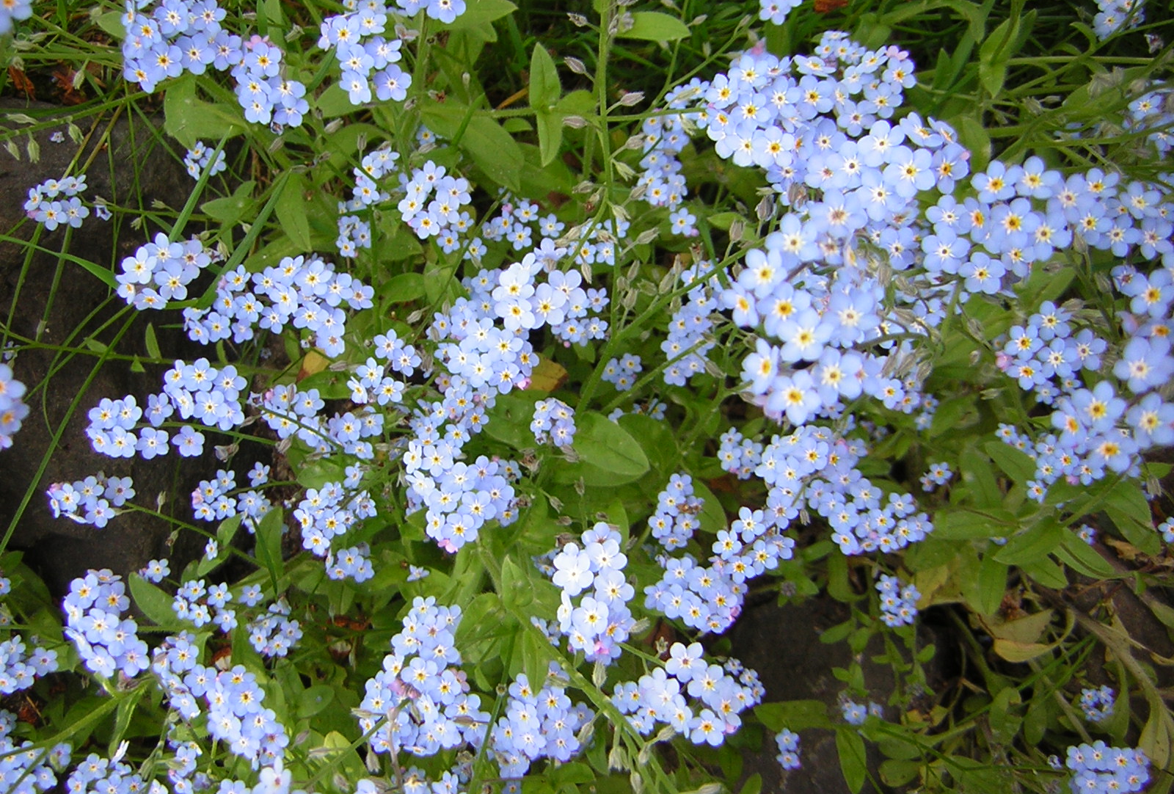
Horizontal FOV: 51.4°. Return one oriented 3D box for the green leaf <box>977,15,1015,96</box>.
[{"bbox_3d":[0.161,-0.134,0.480,0.013,0.008,0.032,11,68,4],"label":"green leaf"}]

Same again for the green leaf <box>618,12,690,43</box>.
[{"bbox_3d":[0.028,-0.154,0.510,0.031,0.006,0.013,-2,80,1],"label":"green leaf"}]

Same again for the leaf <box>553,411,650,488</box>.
[{"bbox_3d":[0.007,0.022,0.485,0.041,0.008,0.026,21,72,8],"label":"leaf"}]

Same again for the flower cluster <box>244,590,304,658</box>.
[{"bbox_3d":[-0.113,0.082,0.440,0.021,0.014,0.021,0,57,0],"label":"flower cluster"}]

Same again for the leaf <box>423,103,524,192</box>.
[{"bbox_3d":[-0.045,-0.098,0.480,0.052,0.009,0.020,42,74,15],"label":"leaf"}]

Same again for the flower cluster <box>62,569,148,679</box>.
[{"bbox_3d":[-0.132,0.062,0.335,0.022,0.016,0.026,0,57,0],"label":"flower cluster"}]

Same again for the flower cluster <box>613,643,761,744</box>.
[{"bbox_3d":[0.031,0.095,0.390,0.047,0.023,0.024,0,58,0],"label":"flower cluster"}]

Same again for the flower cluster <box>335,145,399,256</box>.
[{"bbox_3d":[-0.083,-0.075,0.465,0.024,0.024,0.033,0,58,0],"label":"flower cluster"}]

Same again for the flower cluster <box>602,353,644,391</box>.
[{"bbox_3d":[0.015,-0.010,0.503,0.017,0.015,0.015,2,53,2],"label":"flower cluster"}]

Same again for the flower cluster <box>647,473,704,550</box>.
[{"bbox_3d":[0.033,0.043,0.455,0.021,0.019,0.023,0,58,0],"label":"flower cluster"}]

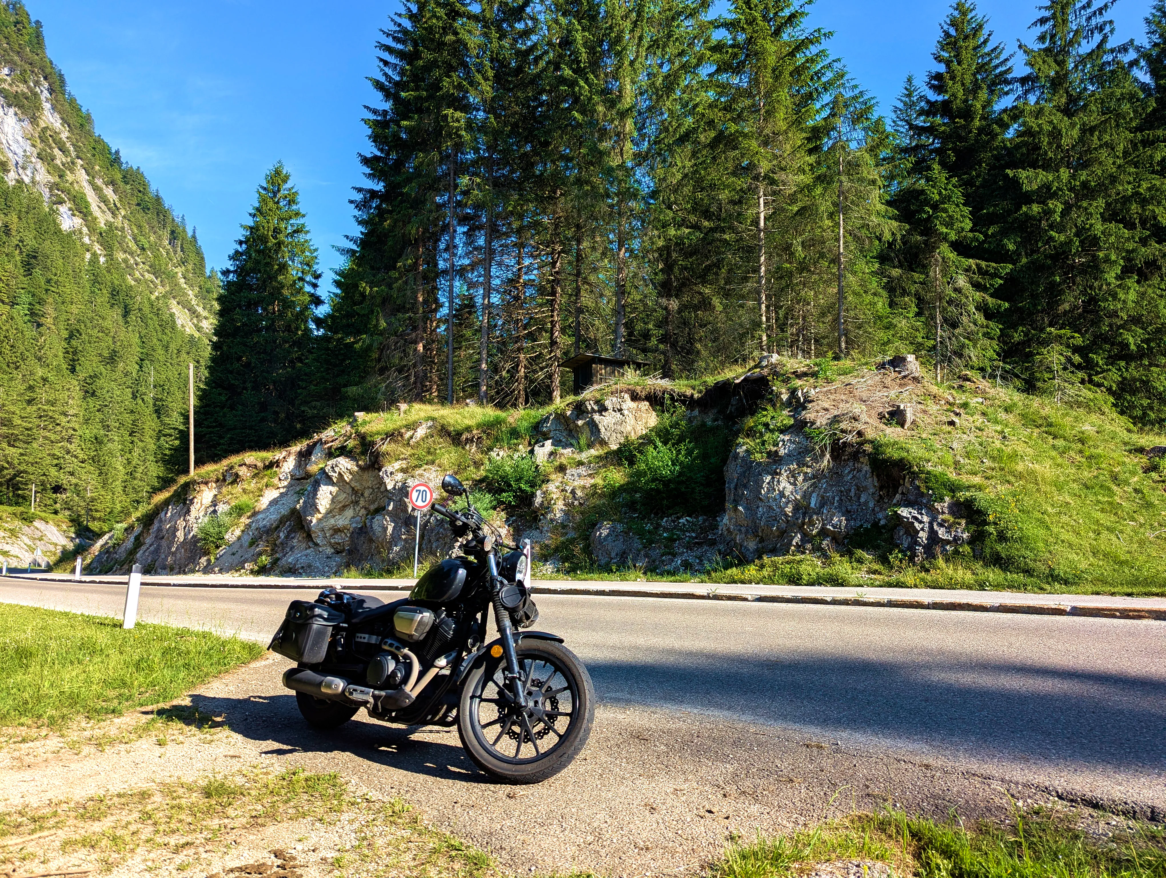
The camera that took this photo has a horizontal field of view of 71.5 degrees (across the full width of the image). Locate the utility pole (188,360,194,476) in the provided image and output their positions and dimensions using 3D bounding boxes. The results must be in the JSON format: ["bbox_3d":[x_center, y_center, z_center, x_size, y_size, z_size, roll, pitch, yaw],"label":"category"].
[{"bbox_3d":[-20.310,-0.969,42.000,0.220,5.950,0.220,-3,-6,0],"label":"utility pole"}]

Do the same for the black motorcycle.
[{"bbox_3d":[-0.830,0.945,4.360,2.260,1.350,0.870,-5,-8,38],"label":"black motorcycle"}]

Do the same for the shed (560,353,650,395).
[{"bbox_3d":[0.965,-2.796,35.000,3.300,1.950,2.100,4,-7,-30],"label":"shed"}]

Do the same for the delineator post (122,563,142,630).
[{"bbox_3d":[-6.120,2.147,11.000,0.100,0.900,0.120,-1,-7,30],"label":"delineator post"}]

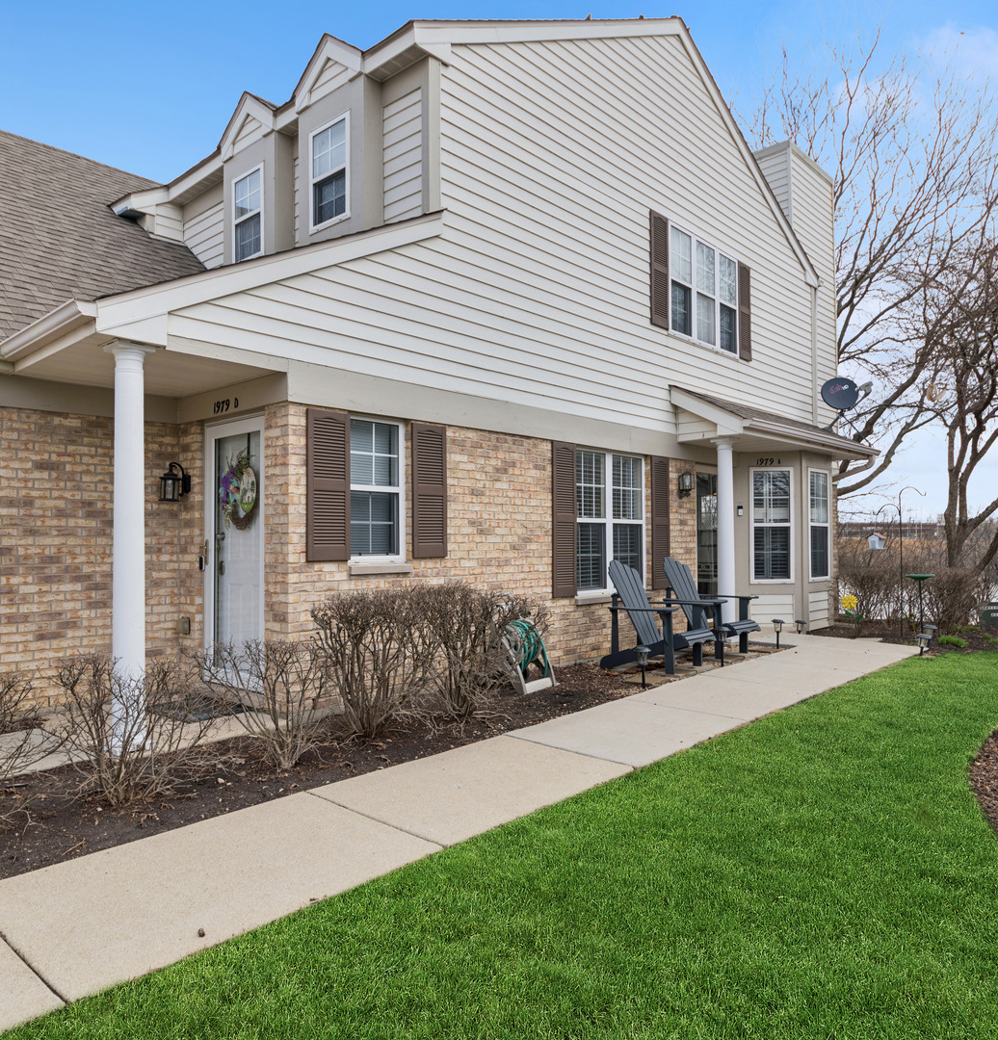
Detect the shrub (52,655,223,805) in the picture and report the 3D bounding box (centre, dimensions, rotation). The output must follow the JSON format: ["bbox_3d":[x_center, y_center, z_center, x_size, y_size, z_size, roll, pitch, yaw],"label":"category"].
[{"bbox_3d":[-1.784,1.034,3.875,0.776,0.716,0.776,-1,-2,43],"label":"shrub"}]

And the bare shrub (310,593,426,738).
[{"bbox_3d":[-0.842,0.922,5.065,0.760,0.955,0.760,0,-1,0],"label":"bare shrub"}]

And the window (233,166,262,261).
[{"bbox_3d":[-2.623,-3.171,8.192,0.625,0.970,0.080,-1,-2,43],"label":"window"}]

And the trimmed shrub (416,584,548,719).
[{"bbox_3d":[-0.117,0.927,5.557,0.840,0.949,0.900,0,-1,0],"label":"trimmed shrub"}]

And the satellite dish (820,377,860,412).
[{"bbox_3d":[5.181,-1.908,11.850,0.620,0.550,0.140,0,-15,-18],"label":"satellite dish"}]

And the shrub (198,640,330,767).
[{"bbox_3d":[-1.317,1.032,4.361,0.720,0.722,0.720,-1,-2,43],"label":"shrub"}]

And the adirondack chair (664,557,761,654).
[{"bbox_3d":[2.249,0.918,8.232,0.870,0.975,0.740,-1,-2,42],"label":"adirondack chair"}]

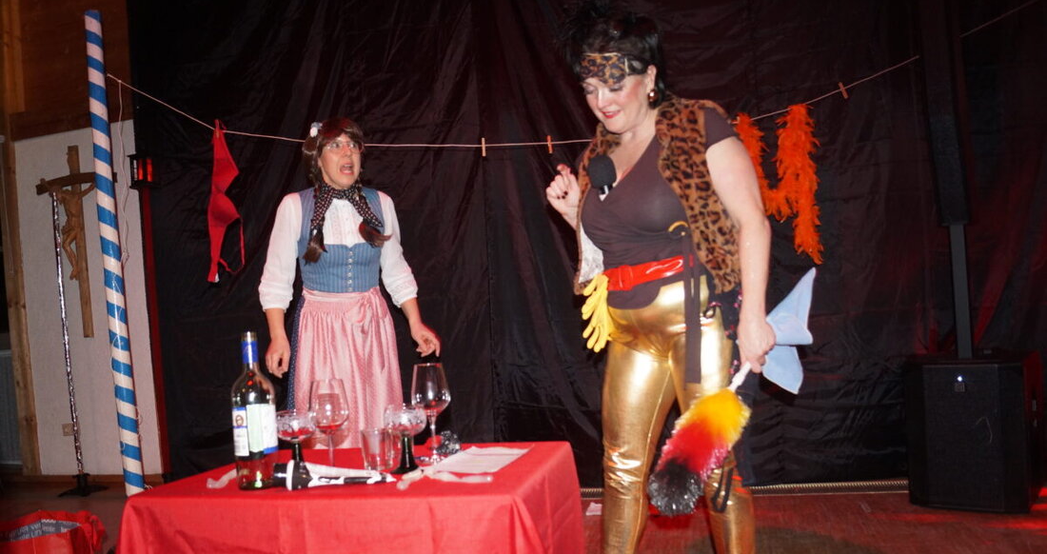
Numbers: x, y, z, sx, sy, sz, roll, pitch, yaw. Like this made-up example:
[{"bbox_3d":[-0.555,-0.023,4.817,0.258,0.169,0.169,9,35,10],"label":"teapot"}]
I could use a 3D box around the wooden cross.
[{"bbox_3d":[-2.492,-0.201,4.420,0.500,1.060,0.140,-4,0,13],"label":"wooden cross"}]

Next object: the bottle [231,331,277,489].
[{"bbox_3d":[-0.521,0.255,1.511,0.082,0.296,0.082,-4,0,0],"label":"bottle"}]

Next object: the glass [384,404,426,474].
[{"bbox_3d":[-0.228,0.314,1.530,0.082,0.125,0.082,-4,0,0],"label":"glass"}]

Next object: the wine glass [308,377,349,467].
[{"bbox_3d":[-0.394,0.297,1.591,0.079,0.182,0.079,-4,0,0],"label":"wine glass"}]

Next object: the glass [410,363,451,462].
[{"bbox_3d":[-0.187,0.275,1.611,0.081,0.201,0.081,-4,0,0],"label":"glass"}]

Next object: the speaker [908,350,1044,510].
[{"bbox_3d":[1.855,0.617,3.238,0.400,0.550,0.420,-4,0,39],"label":"speaker"}]

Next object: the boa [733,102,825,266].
[{"bbox_3d":[1.050,-0.381,3.220,0.360,0.620,0.150,-4,0,12],"label":"boa"}]

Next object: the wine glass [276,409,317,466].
[{"bbox_3d":[-0.461,0.333,1.601,0.081,0.123,0.081,-4,0,0],"label":"wine glass"}]

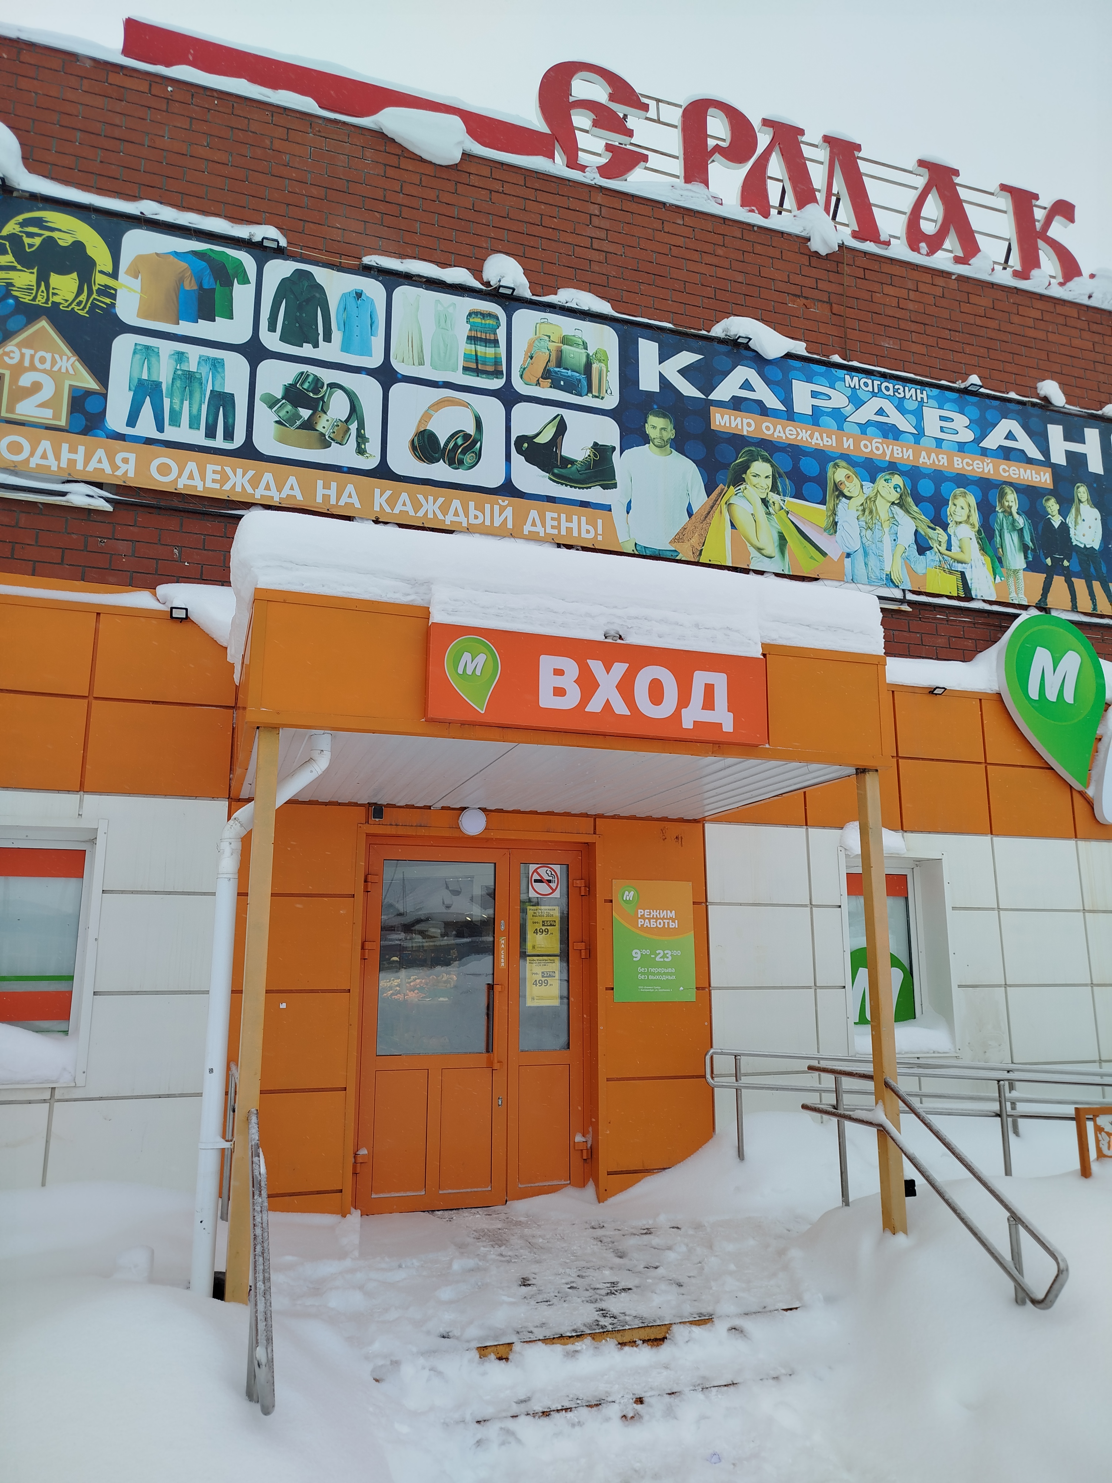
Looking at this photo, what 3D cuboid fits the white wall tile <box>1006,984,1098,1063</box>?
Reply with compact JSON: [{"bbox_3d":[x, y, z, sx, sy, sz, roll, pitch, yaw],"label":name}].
[{"bbox_3d":[3.555,2.031,7.393,0.761,0.516,0.040,4,-13,-18],"label":"white wall tile"}]

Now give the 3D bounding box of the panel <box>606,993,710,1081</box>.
[{"bbox_3d":[0.636,1.819,6.421,0.721,0.516,0.035,4,-13,-18],"label":"panel"}]

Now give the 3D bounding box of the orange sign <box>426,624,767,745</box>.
[{"bbox_3d":[0.211,-0.233,4.566,1.571,0.418,0.085,4,-13,-18],"label":"orange sign"}]

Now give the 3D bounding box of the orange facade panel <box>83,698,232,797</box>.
[{"bbox_3d":[-2.243,0.050,5.840,0.761,0.515,0.040,4,-13,-18],"label":"orange facade panel"}]

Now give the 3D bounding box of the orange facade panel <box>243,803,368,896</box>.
[{"bbox_3d":[-1.504,0.627,5.970,0.779,0.518,0.040,4,-13,-18],"label":"orange facade panel"}]

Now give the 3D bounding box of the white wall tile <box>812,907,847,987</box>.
[{"bbox_3d":[1.838,1.388,6.956,0.223,0.521,0.030,4,-13,-18],"label":"white wall tile"}]

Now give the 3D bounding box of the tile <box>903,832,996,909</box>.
[{"bbox_3d":[2.826,0.930,7.374,0.768,0.524,0.035,4,-13,-18],"label":"tile"}]

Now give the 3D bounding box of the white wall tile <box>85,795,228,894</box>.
[{"bbox_3d":[-2.245,0.571,5.724,0.753,0.524,0.030,4,-13,-18],"label":"white wall tile"}]

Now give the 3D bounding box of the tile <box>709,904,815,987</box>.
[{"bbox_3d":[1.350,1.349,6.770,0.760,0.521,0.035,4,-13,-18],"label":"tile"}]

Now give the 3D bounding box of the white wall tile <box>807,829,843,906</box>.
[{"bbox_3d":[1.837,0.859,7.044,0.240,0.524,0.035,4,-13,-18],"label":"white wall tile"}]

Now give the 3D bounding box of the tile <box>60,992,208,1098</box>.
[{"bbox_3d":[-2.246,1.622,5.500,0.753,0.520,0.030,4,-13,-18],"label":"tile"}]

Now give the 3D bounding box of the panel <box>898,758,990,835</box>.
[{"bbox_3d":[2.837,0.406,7.509,0.765,0.523,0.030,4,-13,-18],"label":"panel"}]

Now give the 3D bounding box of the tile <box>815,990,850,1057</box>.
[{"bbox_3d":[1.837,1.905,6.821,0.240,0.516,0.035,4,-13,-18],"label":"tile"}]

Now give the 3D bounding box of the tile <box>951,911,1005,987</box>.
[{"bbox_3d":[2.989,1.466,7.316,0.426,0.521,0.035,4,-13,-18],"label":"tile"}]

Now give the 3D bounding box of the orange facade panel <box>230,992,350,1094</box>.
[{"bbox_3d":[-1.527,1.673,5.737,0.733,0.520,0.030,4,-13,-18],"label":"orange facade panel"}]

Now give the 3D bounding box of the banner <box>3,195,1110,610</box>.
[{"bbox_3d":[0.860,-2.175,7.449,9.269,1.817,0.050,4,-13,-18],"label":"banner"}]

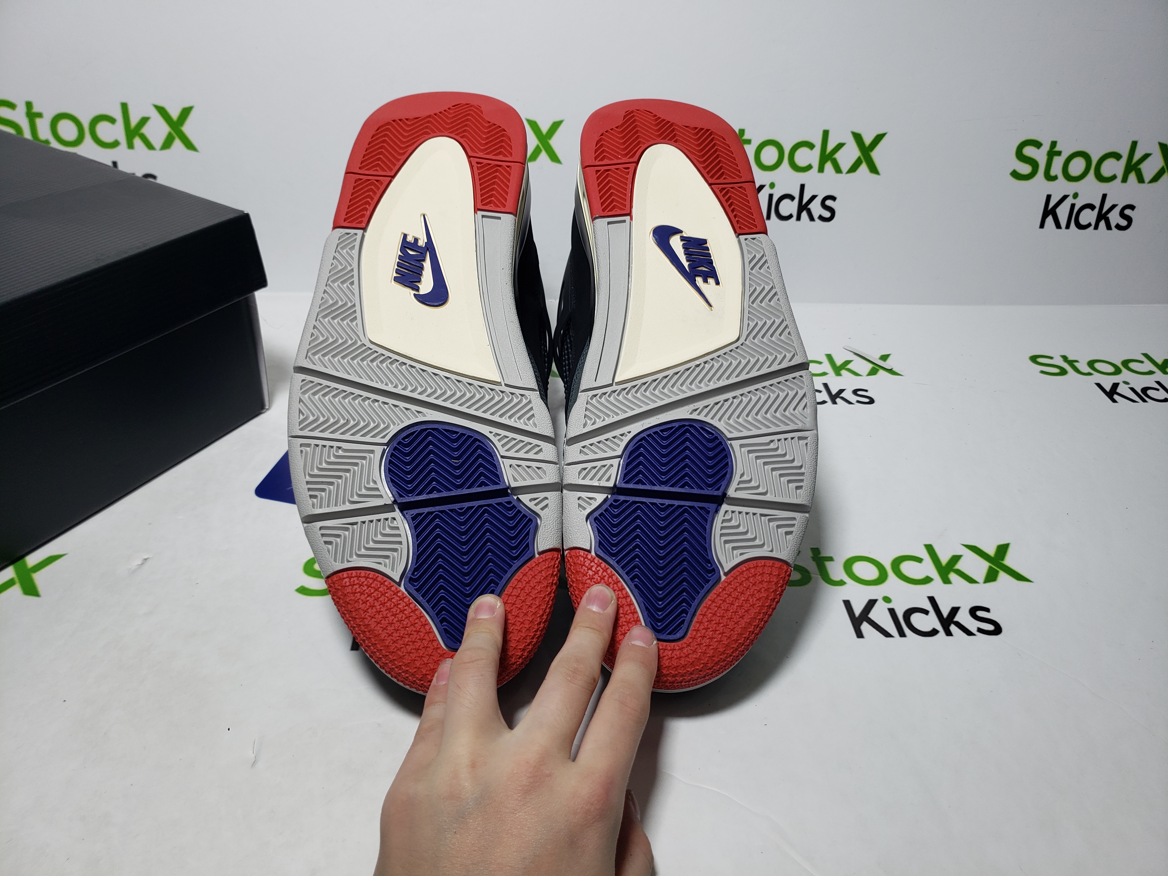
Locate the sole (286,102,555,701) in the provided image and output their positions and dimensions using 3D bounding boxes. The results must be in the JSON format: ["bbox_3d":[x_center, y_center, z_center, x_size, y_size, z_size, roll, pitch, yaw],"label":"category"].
[{"bbox_3d":[-0.073,-0.010,0.463,0.117,0.145,0.306,-5,67,-2],"label":"sole"}]

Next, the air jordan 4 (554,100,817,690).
[{"bbox_3d":[0.050,-0.011,0.476,0.117,0.145,0.306,2,67,1],"label":"air jordan 4"}]

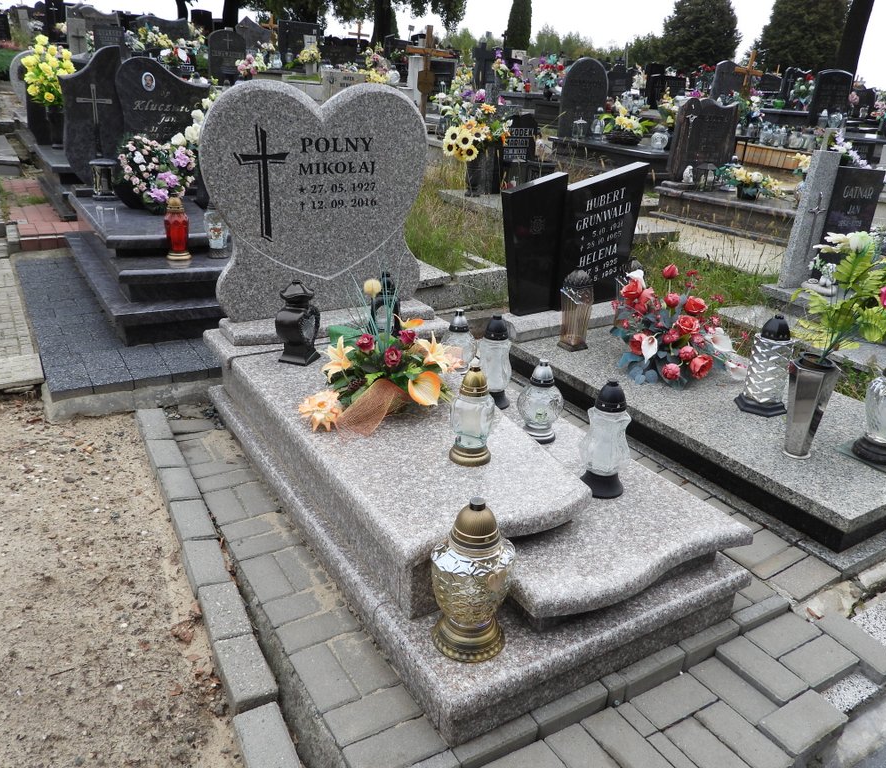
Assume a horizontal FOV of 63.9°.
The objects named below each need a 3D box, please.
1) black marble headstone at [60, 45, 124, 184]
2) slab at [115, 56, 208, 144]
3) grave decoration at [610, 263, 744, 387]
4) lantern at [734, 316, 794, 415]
[{"bbox_3d":[-2.253,-1.732,4.581,0.400,0.830,0.080,-11,26,-30],"label":"black marble headstone"},{"bbox_3d":[-1.874,-1.778,4.812,0.600,0.780,0.080,-11,26,-30],"label":"slab"},{"bbox_3d":[0.963,-0.251,2.925,0.500,0.415,0.460,-11,25,-29],"label":"grave decoration"},{"bbox_3d":[1.197,-0.078,2.593,0.180,0.357,0.162,13,25,26],"label":"lantern"}]

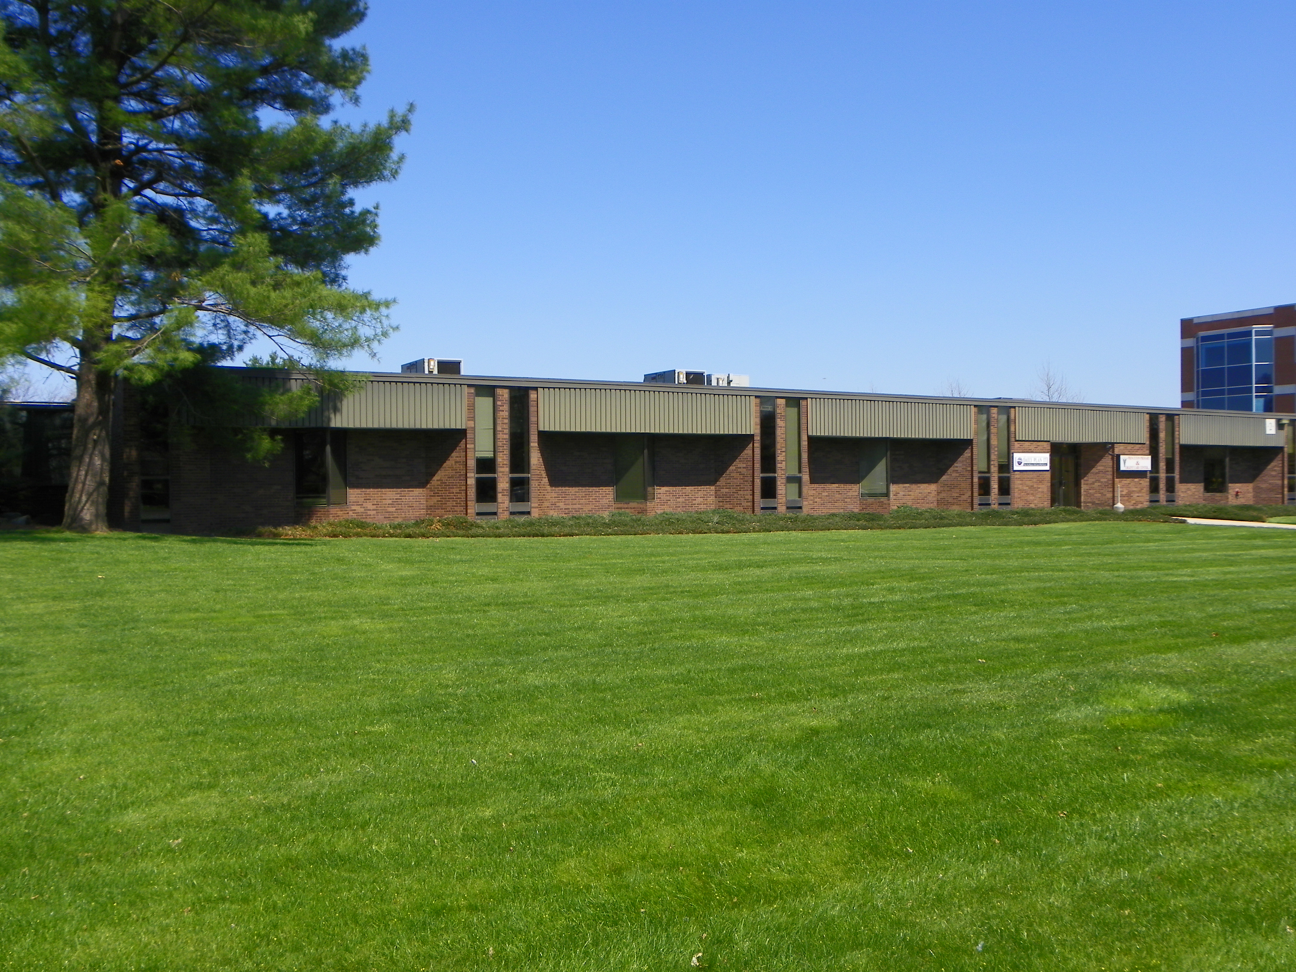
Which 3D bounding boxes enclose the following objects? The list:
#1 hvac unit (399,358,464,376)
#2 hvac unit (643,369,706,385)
[{"bbox_3d":[-6.450,-3.228,36.938,1.220,0.930,1.971,0,0,-31],"label":"hvac unit"},{"bbox_3d":[0.918,-3.319,41.455,1.220,0.930,1.971,0,0,-31],"label":"hvac unit"}]

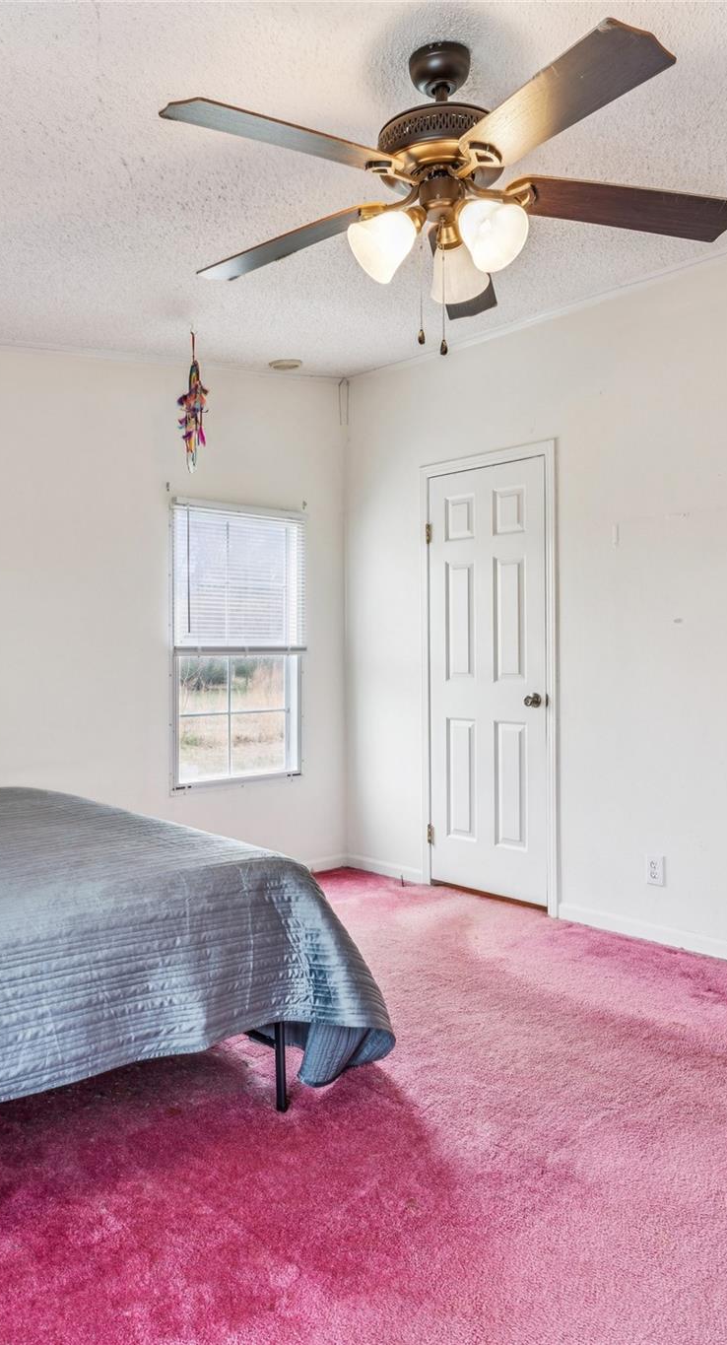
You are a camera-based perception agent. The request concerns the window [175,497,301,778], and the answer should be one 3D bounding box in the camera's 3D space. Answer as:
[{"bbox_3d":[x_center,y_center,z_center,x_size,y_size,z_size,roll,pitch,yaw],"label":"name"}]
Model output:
[{"bbox_3d":[-0.623,-0.136,4.505,0.800,1.380,0.100,-1,1,-44],"label":"window"}]

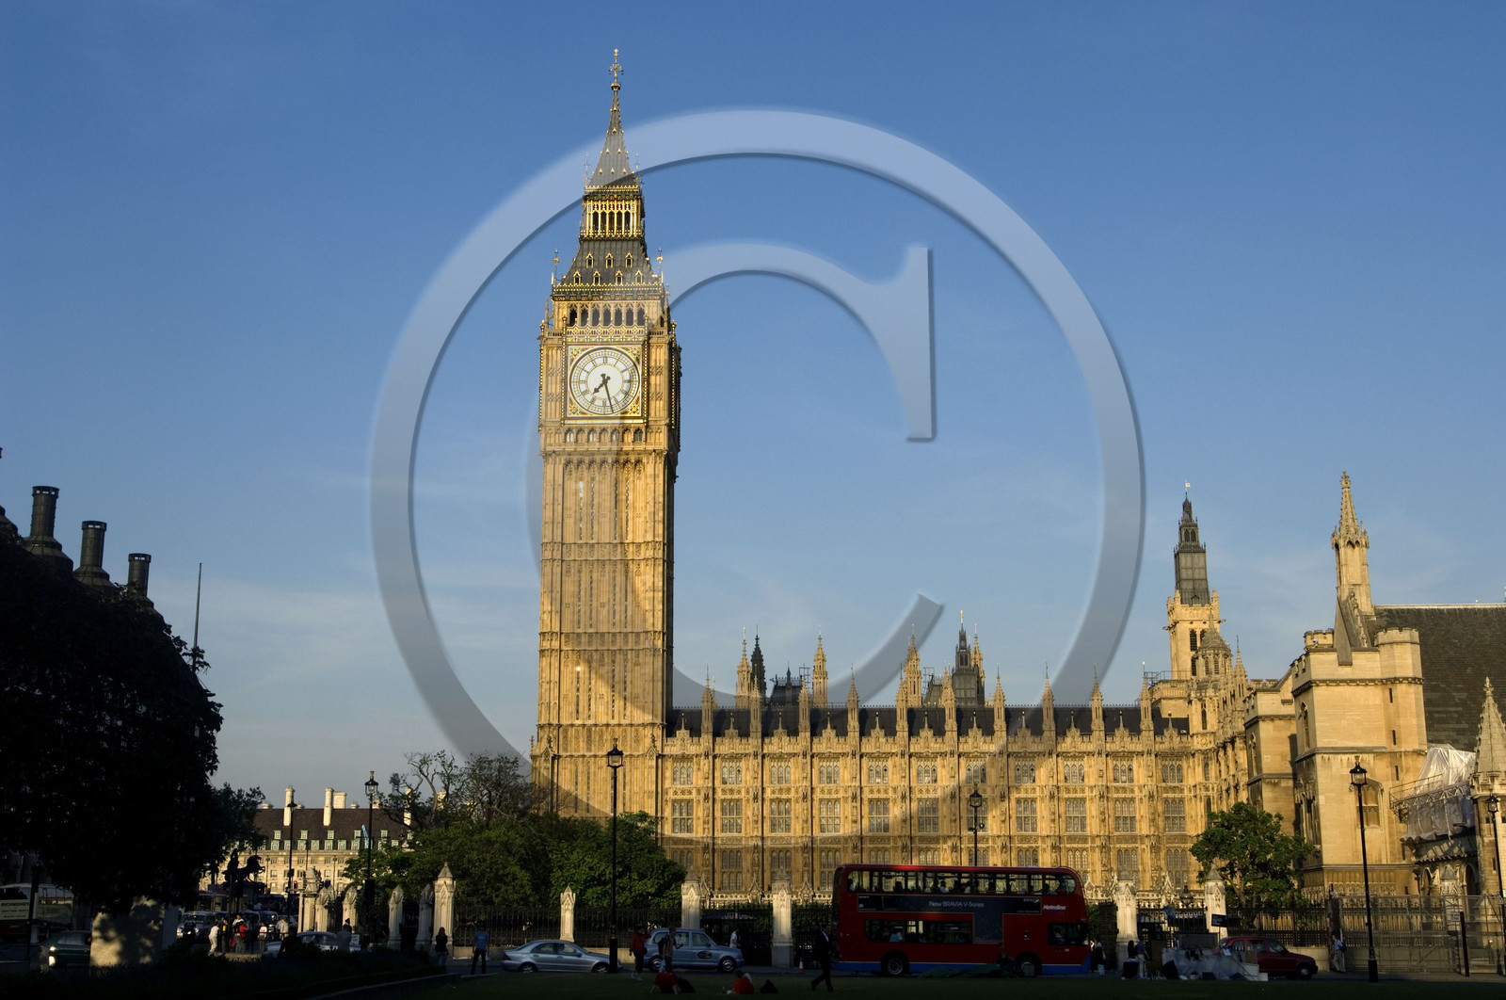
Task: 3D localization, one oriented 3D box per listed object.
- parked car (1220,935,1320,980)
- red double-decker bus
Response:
[{"bbox_3d":[22.732,20.494,78.588,4.580,1.830,1.800,0,-13,0],"label":"parked car"},{"bbox_3d":[8.333,17.003,70.844,10.100,4.350,2.550,1,-12,-3],"label":"red double-decker bus"}]

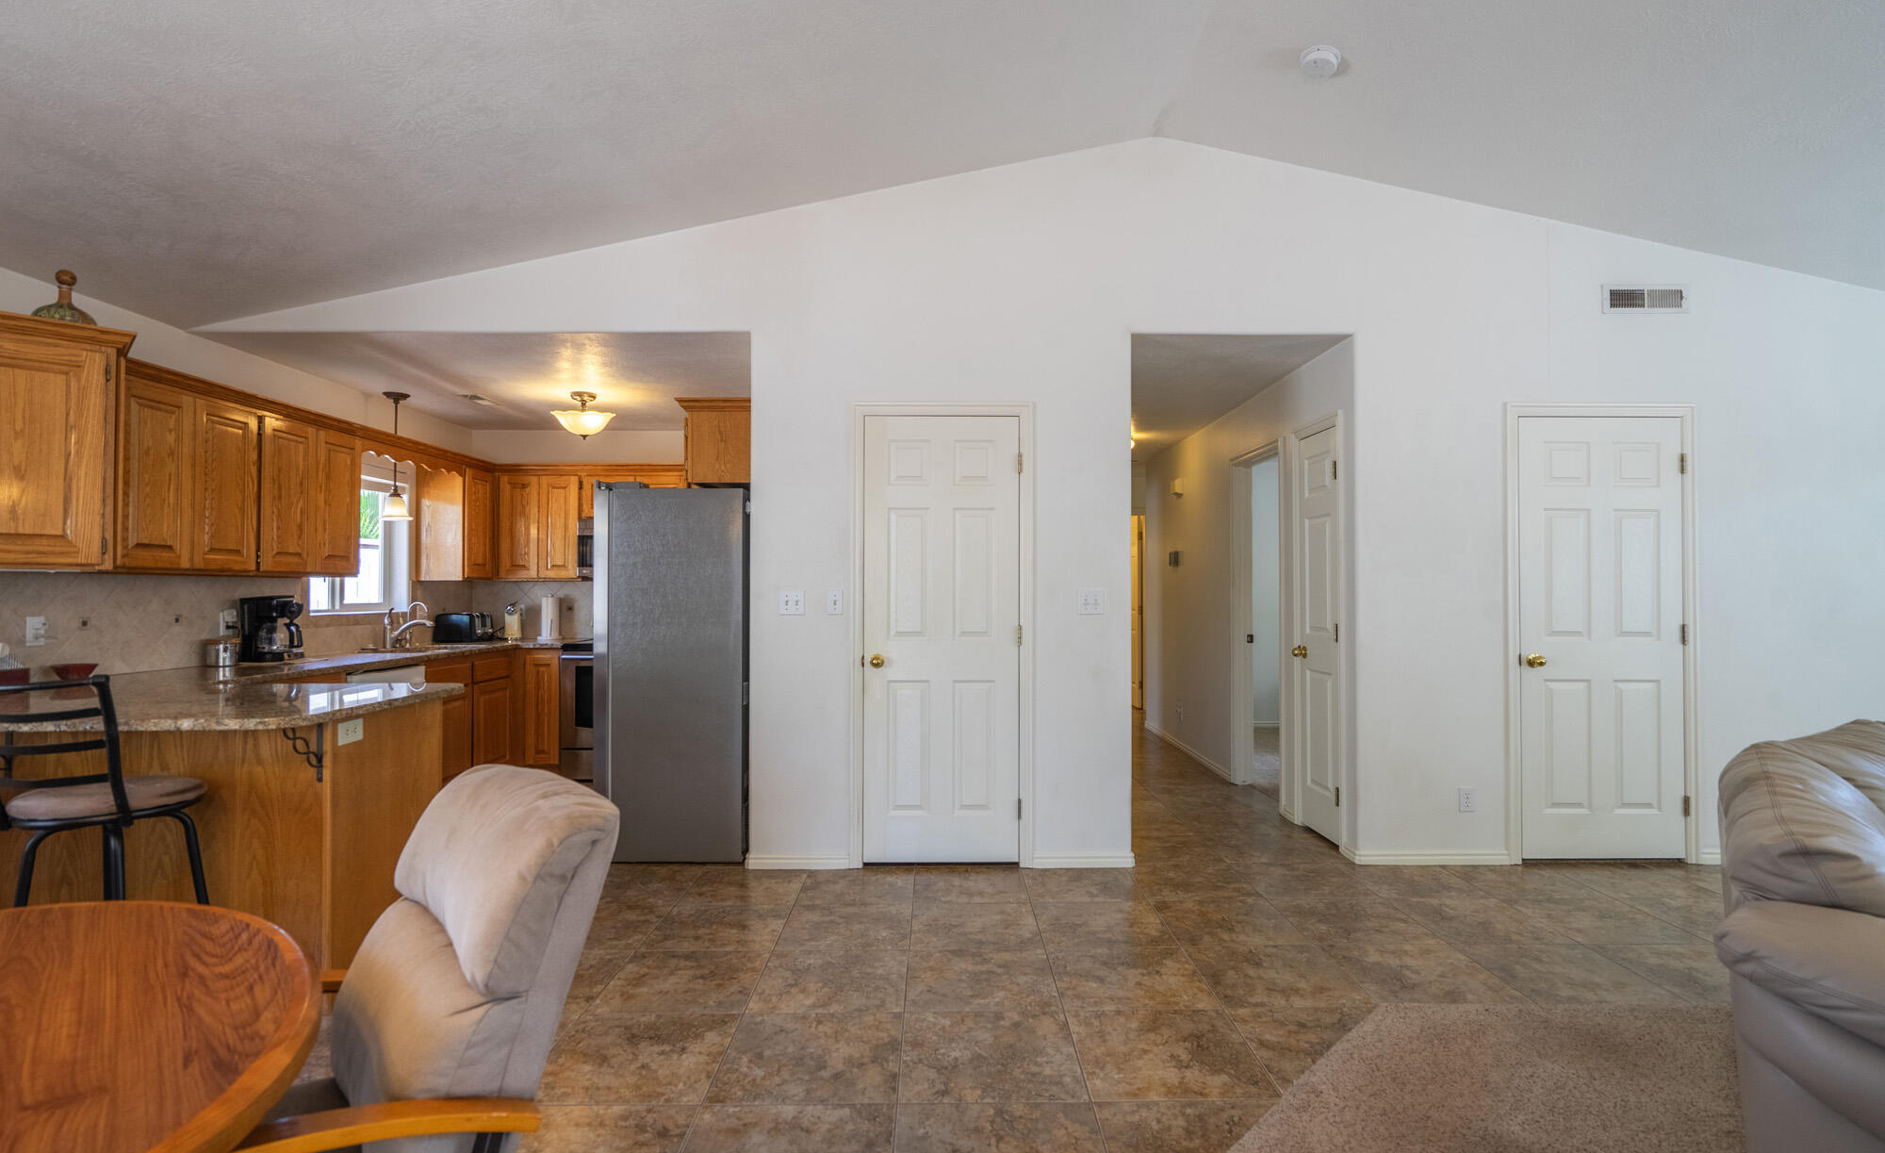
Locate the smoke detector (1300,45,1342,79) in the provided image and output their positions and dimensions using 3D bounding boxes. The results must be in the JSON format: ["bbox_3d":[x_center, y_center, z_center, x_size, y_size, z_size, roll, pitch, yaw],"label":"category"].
[{"bbox_3d":[1.432,-1.934,3.371,0.145,0.045,0.145,11,-1,0],"label":"smoke detector"}]

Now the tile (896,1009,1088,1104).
[{"bbox_3d":[0.131,1.310,2.444,0.474,0.012,0.474,0,-1,0],"label":"tile"}]

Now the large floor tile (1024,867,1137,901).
[{"bbox_3d":[0.594,1.311,3.788,0.471,0.010,0.443,0,-1,0],"label":"large floor tile"}]

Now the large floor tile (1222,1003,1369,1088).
[{"bbox_3d":[1.086,1.317,2.466,0.457,0.010,0.462,0,-1,0],"label":"large floor tile"}]

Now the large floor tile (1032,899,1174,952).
[{"bbox_3d":[0.608,1.335,3.421,0.481,0.010,0.481,0,-1,0],"label":"large floor tile"}]

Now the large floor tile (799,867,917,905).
[{"bbox_3d":[-0.363,1.345,3.873,0.481,0.010,0.431,0,-1,0],"label":"large floor tile"}]

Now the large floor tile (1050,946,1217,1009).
[{"bbox_3d":[0.611,1.326,2.937,0.481,0.010,0.481,0,-1,0],"label":"large floor tile"}]

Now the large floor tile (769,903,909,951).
[{"bbox_3d":[-0.355,1.326,3.399,0.474,0.012,0.474,0,-1,0],"label":"large floor tile"}]

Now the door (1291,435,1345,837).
[{"bbox_3d":[1.933,0.287,4.521,0.040,2.032,0.452,0,-1,0],"label":"door"}]

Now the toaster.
[{"bbox_3d":[-3.321,0.351,6.143,0.280,0.195,0.260,0,-1,0],"label":"toaster"}]

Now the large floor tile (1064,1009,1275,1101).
[{"bbox_3d":[0.610,1.309,2.447,0.474,0.012,0.474,0,-1,0],"label":"large floor tile"}]

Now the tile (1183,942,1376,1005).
[{"bbox_3d":[1.086,1.316,2.930,0.474,0.012,0.474,0,-1,0],"label":"tile"}]

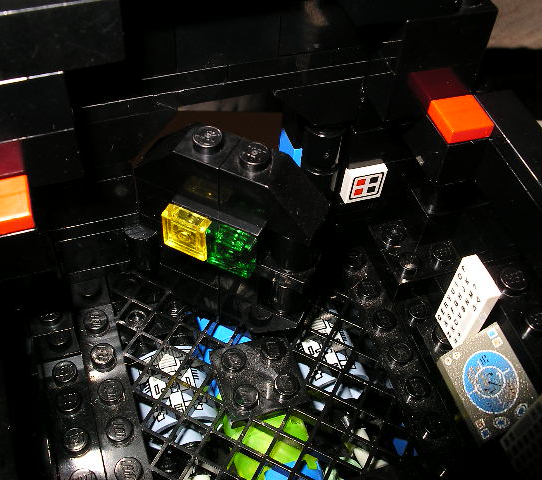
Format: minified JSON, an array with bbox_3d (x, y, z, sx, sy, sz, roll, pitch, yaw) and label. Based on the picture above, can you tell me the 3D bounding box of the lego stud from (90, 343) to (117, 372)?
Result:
[{"bbox_3d":[-0.032,0.022,0.132,0.005,0.002,0.005,-13,54,-14],"label":"lego stud"}]

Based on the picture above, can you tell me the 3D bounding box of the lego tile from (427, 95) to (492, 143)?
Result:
[{"bbox_3d":[0.033,-0.021,0.118,0.008,0.003,0.008,-13,54,-14],"label":"lego tile"}]

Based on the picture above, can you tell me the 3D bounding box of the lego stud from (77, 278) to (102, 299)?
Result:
[{"bbox_3d":[-0.037,0.010,0.141,0.005,0.002,0.005,-13,54,-14],"label":"lego stud"}]

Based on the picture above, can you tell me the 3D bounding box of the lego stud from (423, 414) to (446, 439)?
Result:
[{"bbox_3d":[0.030,0.035,0.127,0.005,0.002,0.005,2,52,-3],"label":"lego stud"}]

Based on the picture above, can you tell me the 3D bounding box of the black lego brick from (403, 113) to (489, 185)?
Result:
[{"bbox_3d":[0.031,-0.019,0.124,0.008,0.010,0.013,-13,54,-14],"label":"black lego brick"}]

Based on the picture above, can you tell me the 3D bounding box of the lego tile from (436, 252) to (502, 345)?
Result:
[{"bbox_3d":[0.031,0.010,0.111,0.003,0.016,0.008,-13,54,-14],"label":"lego tile"}]

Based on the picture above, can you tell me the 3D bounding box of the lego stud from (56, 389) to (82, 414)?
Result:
[{"bbox_3d":[-0.037,0.031,0.127,0.005,0.002,0.005,-13,54,-14],"label":"lego stud"}]

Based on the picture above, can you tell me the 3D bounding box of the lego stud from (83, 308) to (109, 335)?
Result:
[{"bbox_3d":[-0.035,0.016,0.136,0.005,0.002,0.005,-13,54,-14],"label":"lego stud"}]

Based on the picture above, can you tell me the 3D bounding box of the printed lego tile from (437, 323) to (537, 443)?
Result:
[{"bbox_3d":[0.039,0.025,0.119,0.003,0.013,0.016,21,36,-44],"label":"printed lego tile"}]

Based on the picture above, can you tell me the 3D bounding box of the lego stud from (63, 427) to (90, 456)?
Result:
[{"bbox_3d":[-0.034,0.036,0.121,0.005,0.002,0.005,2,52,-3],"label":"lego stud"}]

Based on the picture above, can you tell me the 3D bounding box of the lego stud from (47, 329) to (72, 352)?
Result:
[{"bbox_3d":[-0.042,0.020,0.137,0.005,0.002,0.005,-13,54,-14],"label":"lego stud"}]

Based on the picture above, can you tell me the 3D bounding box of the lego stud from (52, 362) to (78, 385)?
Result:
[{"bbox_3d":[-0.040,0.026,0.132,0.005,0.002,0.005,-13,54,-14],"label":"lego stud"}]

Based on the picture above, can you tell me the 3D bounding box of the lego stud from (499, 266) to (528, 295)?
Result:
[{"bbox_3d":[0.040,0.007,0.115,0.005,0.002,0.005,2,52,-3],"label":"lego stud"}]

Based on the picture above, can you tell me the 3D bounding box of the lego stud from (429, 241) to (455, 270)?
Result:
[{"bbox_3d":[0.036,0.003,0.144,0.005,0.002,0.005,-13,54,-14],"label":"lego stud"}]

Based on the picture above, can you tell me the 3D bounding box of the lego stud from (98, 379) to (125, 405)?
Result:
[{"bbox_3d":[-0.030,0.028,0.127,0.005,0.002,0.005,2,52,-3],"label":"lego stud"}]

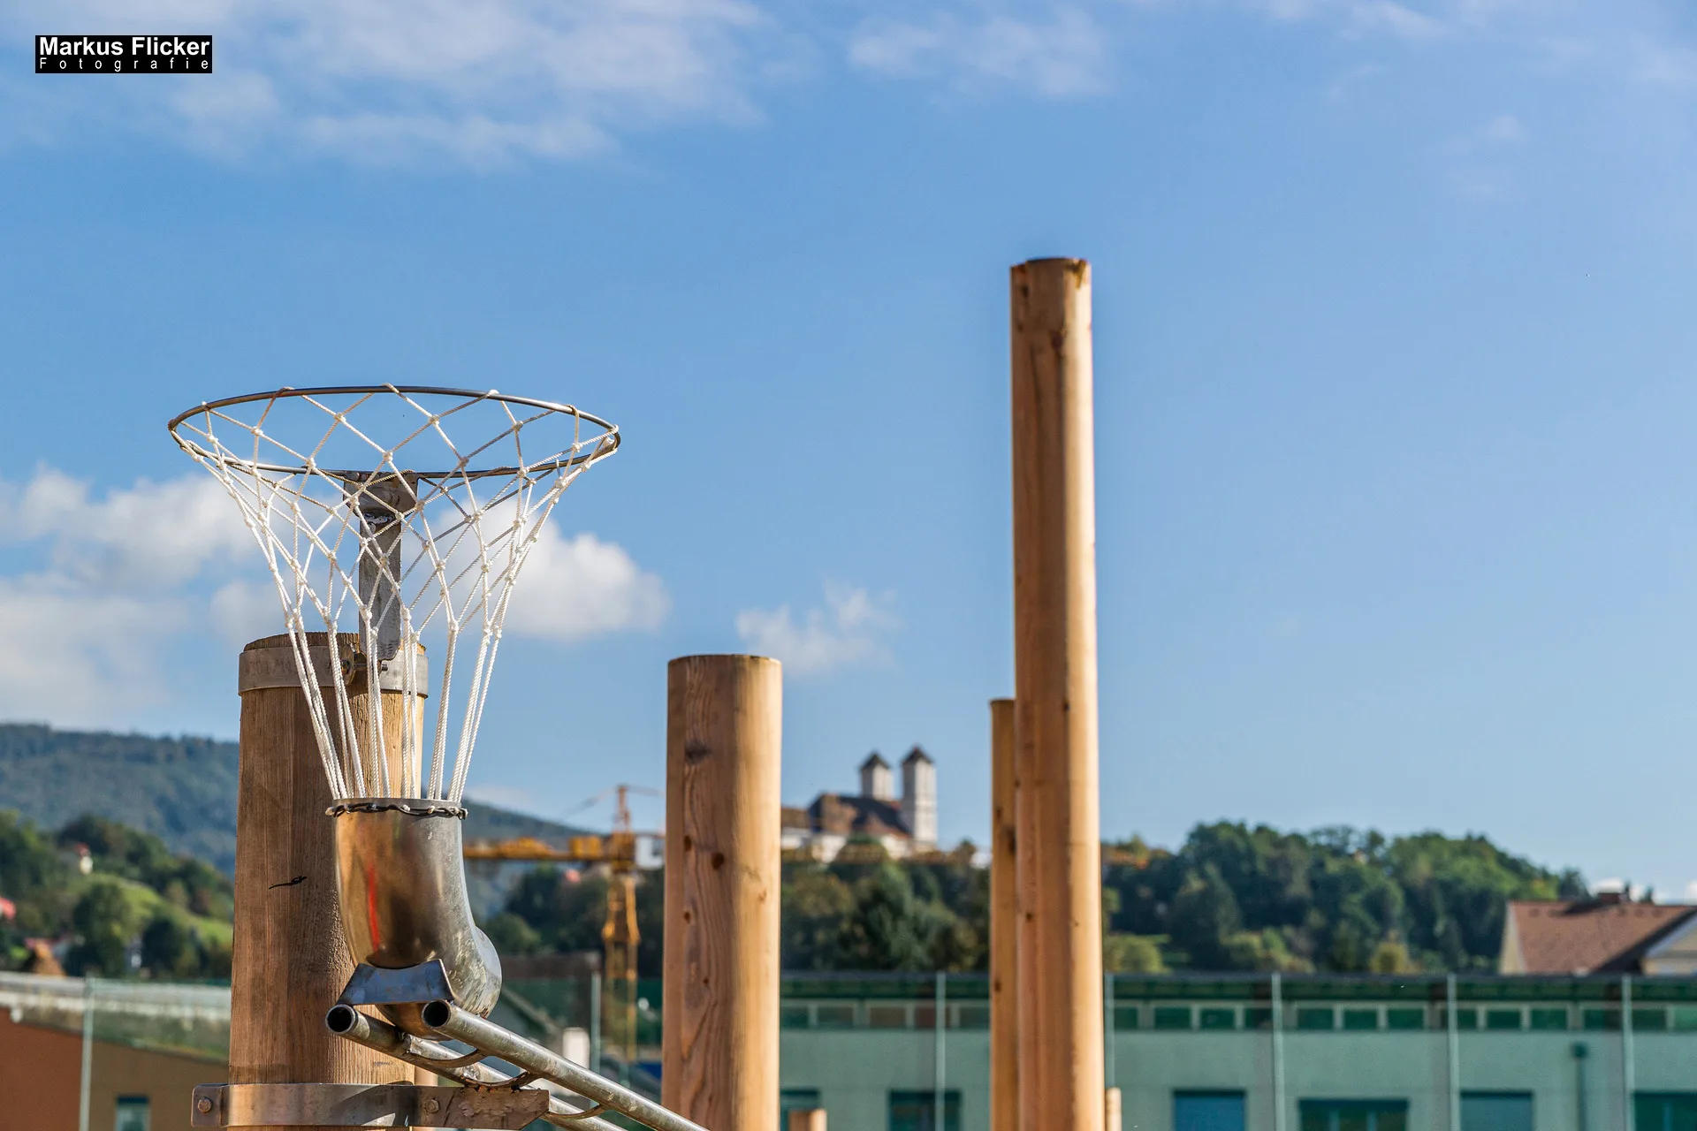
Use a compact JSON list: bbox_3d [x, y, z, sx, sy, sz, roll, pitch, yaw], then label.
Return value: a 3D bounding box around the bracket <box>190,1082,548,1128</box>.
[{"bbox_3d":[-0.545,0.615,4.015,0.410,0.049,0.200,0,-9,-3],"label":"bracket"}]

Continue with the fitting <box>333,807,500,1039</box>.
[{"bbox_3d":[-0.461,0.376,3.703,0.138,0.245,0.195,-4,-10,23],"label":"fitting"}]

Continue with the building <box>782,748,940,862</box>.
[{"bbox_3d":[1.856,61.454,900.000,36.000,31.000,26.000,6,-11,-34],"label":"building"}]

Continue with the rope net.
[{"bbox_3d":[-0.484,0.053,3.692,0.470,0.395,0.520,3,-10,-21],"label":"rope net"}]

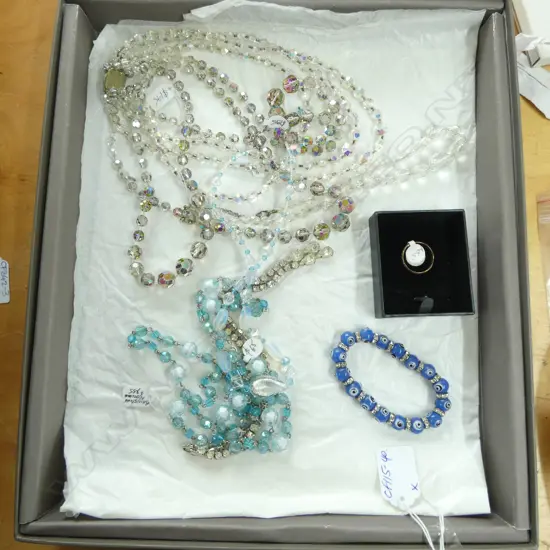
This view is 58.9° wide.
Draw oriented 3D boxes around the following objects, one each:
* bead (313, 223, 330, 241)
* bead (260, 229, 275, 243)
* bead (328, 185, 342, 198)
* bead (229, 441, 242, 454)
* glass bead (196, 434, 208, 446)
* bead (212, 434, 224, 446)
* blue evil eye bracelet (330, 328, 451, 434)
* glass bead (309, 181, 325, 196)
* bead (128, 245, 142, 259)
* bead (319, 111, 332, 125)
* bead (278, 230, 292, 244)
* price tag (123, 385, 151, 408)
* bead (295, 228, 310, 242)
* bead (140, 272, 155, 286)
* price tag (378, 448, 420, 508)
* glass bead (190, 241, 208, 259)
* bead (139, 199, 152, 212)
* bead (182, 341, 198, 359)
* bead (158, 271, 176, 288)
[{"bbox_3d":[0.030,-0.028,0.316,0.011,0.011,0.011,1,83,0],"label":"bead"},{"bbox_3d":[-0.005,-0.026,0.316,0.009,0.009,0.009,1,83,0],"label":"bead"},{"bbox_3d":[0.040,-0.054,0.318,0.009,0.009,0.009,0,82,0],"label":"bead"},{"bbox_3d":[-0.026,0.113,0.320,0.008,0.008,0.008,1,82,2],"label":"bead"},{"bbox_3d":[-0.045,0.101,0.298,0.008,0.008,0.008,1,83,0],"label":"glass bead"},{"bbox_3d":[-0.034,0.101,0.297,0.007,0.007,0.007,0,81,0],"label":"bead"},{"bbox_3d":[0.076,0.071,0.323,0.085,0.010,0.051,34,85,6],"label":"blue evil eye bracelet"},{"bbox_3d":[0.027,-0.055,0.312,0.009,0.009,0.009,0,82,0],"label":"glass bead"},{"bbox_3d":[-0.097,-0.016,0.340,0.010,0.010,0.010,1,82,2],"label":"bead"},{"bbox_3d":[0.036,-0.112,0.349,0.009,0.009,0.009,1,82,2],"label":"bead"},{"bbox_3d":[0.007,-0.024,0.309,0.009,0.009,0.009,0,82,0],"label":"bead"},{"bbox_3d":[-0.087,0.076,0.305,0.017,0.001,0.012,7,82,1],"label":"price tag"},{"bbox_3d":[0.018,-0.026,0.317,0.009,0.009,0.009,0,82,0],"label":"bead"},{"bbox_3d":[-0.082,0.003,0.313,0.009,0.009,0.009,1,83,0],"label":"bead"},{"bbox_3d":[0.076,0.125,0.301,0.023,0.001,0.037,-6,83,-1],"label":"price tag"},{"bbox_3d":[-0.048,-0.015,0.308,0.011,0.011,0.011,0,82,0],"label":"glass bead"},{"bbox_3d":[-0.085,-0.045,0.320,0.008,0.008,0.008,0,81,0],"label":"bead"},{"bbox_3d":[-0.053,0.048,0.306,0.010,0.010,0.010,0,82,0],"label":"bead"},{"bbox_3d":[-0.074,0.004,0.335,0.012,0.012,0.012,1,82,2],"label":"bead"}]

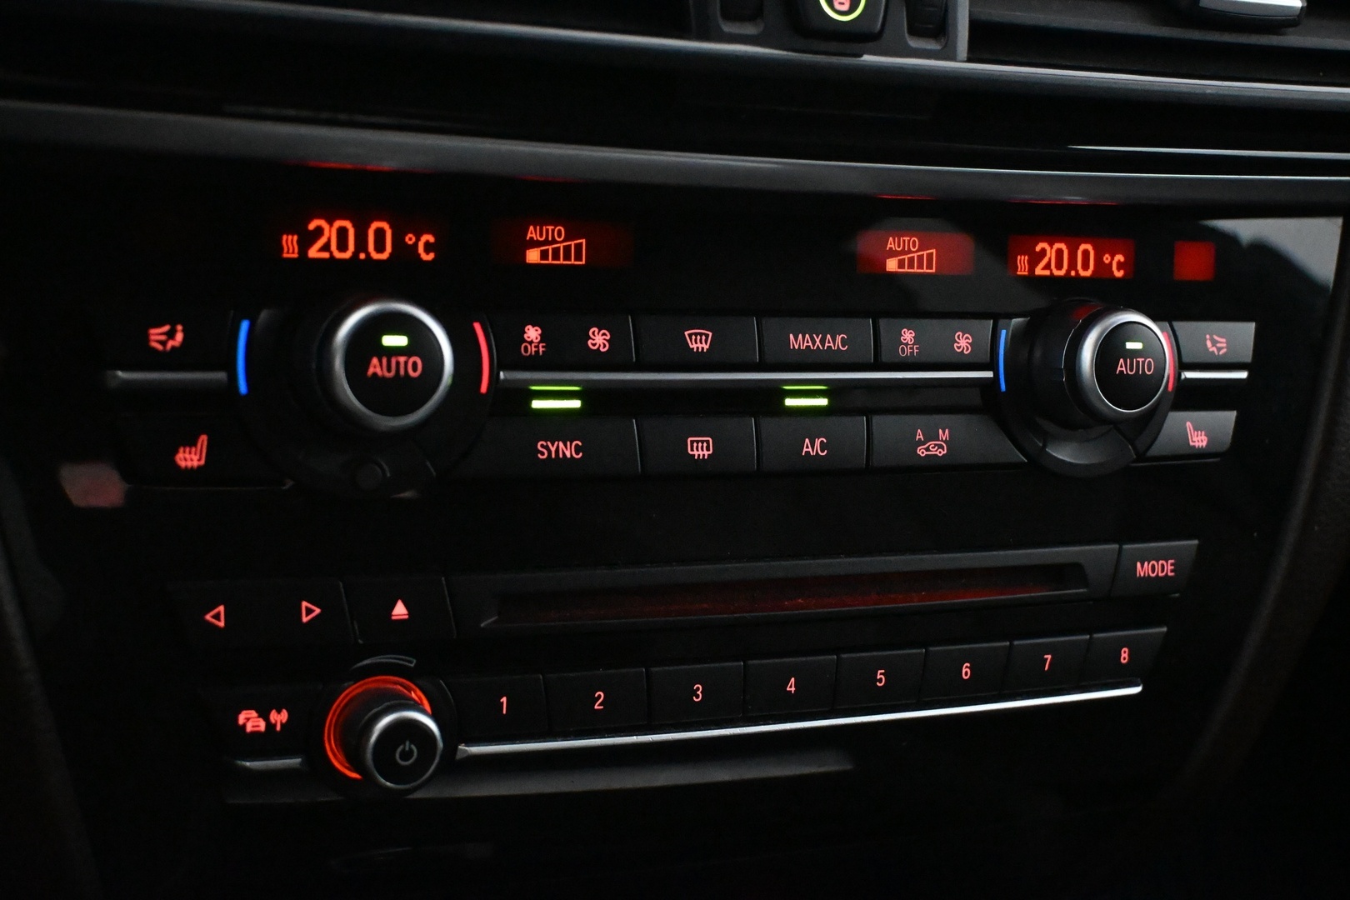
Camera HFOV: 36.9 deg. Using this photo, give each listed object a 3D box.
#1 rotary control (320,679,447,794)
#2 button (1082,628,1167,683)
[{"bbox_3d":[-0.046,0.047,0.331,0.019,0.019,0.013,-1,10,-27],"label":"rotary control"},{"bbox_3d":[0.091,0.042,0.415,0.021,0.011,0.007,-1,8,-27],"label":"button"}]

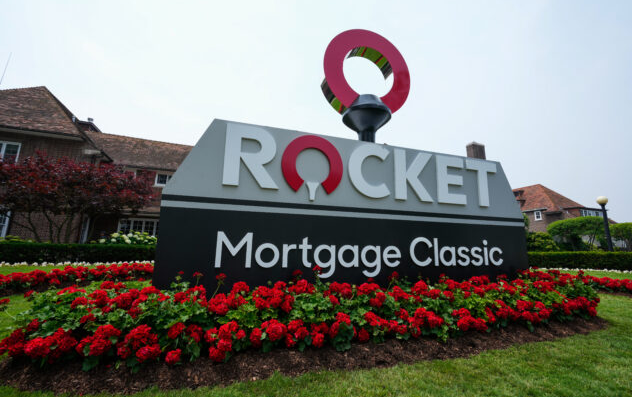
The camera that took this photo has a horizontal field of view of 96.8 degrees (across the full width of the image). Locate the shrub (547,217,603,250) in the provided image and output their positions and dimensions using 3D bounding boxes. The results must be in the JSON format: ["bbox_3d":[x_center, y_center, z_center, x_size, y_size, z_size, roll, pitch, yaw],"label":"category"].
[{"bbox_3d":[13.988,2.285,14.931,2.500,2.547,2.500,1,-9,0],"label":"shrub"}]

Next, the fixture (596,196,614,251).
[{"bbox_3d":[13.725,1.565,13.190,0.400,3.387,0.400,1,-9,0],"label":"fixture"}]

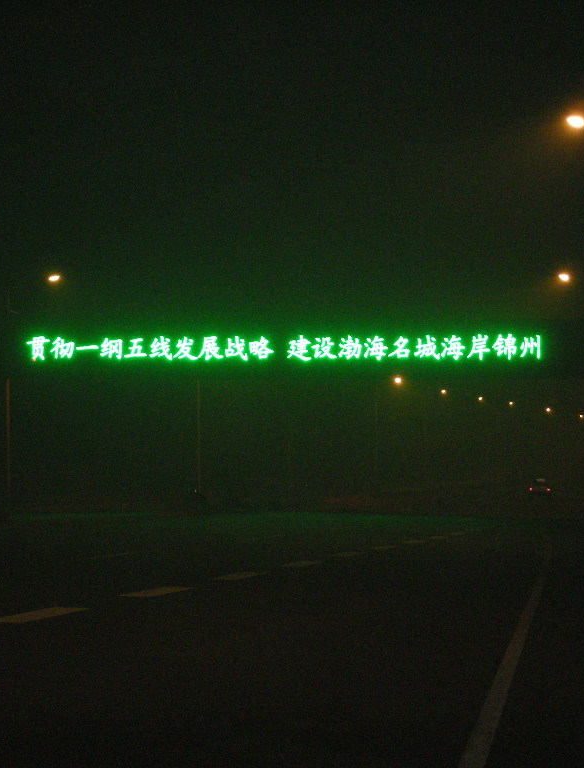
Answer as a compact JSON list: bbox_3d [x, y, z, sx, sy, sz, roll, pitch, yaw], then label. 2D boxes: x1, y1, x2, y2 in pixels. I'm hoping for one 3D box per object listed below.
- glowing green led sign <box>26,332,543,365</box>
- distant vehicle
[{"bbox_3d":[-0.486,-1.500,105.000,22.000,1.320,0.300,0,-2,10],"label":"glowing green led sign"},{"bbox_3d":[17.801,7.629,178.000,1.720,1.480,4.400,0,-2,11],"label":"distant vehicle"}]

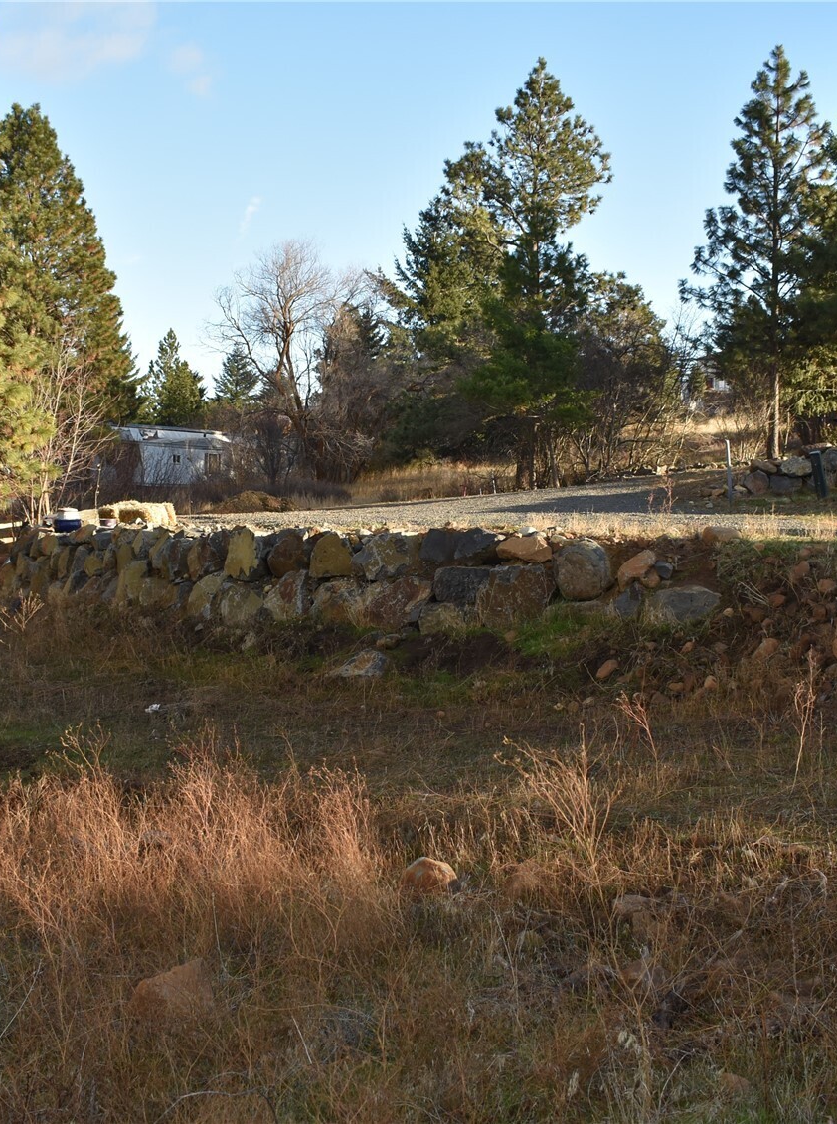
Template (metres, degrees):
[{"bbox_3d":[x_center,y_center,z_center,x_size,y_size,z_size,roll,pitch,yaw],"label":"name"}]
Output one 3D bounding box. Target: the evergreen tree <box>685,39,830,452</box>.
[{"bbox_3d":[7.467,-6.878,28.000,3.237,9.129,3.100,0,3,0],"label":"evergreen tree"}]

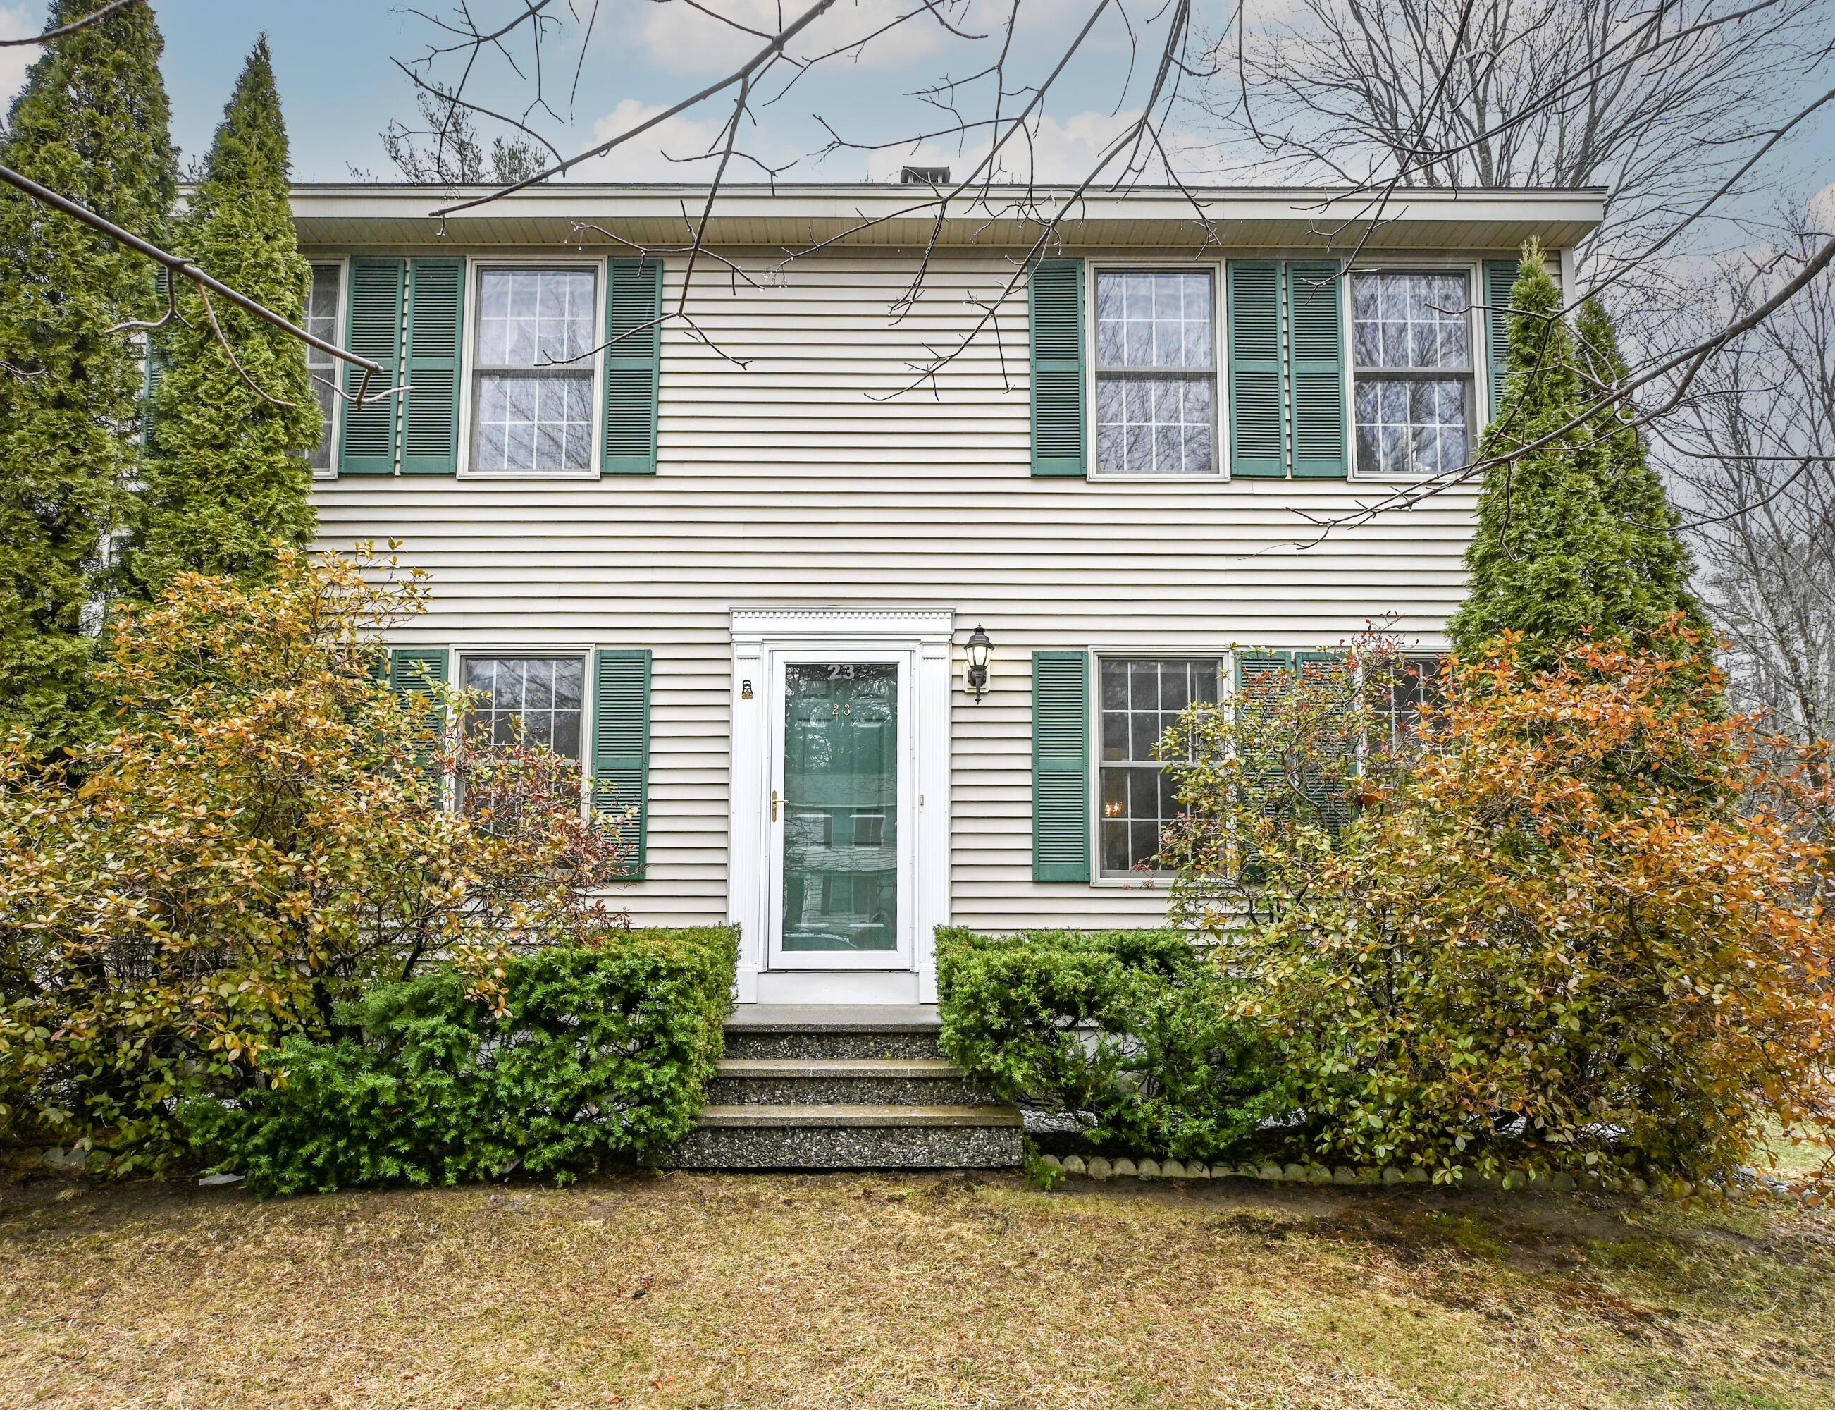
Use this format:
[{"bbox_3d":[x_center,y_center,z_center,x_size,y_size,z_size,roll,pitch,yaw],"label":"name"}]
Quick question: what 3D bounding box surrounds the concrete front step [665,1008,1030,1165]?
[{"bbox_3d":[-0.448,2.126,6.037,1.955,0.604,1.180,0,-5,0],"label":"concrete front step"}]

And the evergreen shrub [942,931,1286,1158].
[{"bbox_3d":[1.076,1.836,5.913,1.960,1.080,1.100,0,-5,0],"label":"evergreen shrub"}]

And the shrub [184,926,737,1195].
[{"bbox_3d":[-2.367,1.836,5.714,2.590,1.130,1.250,0,-5,0],"label":"shrub"}]

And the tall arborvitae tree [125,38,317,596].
[{"bbox_3d":[-4.039,-0.845,6.177,1.300,6.490,1.300,0,-5,0],"label":"tall arborvitae tree"}]

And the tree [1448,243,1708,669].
[{"bbox_3d":[3.909,-0.195,6.272,1.600,5.240,1.300,0,-5,0],"label":"tree"}]

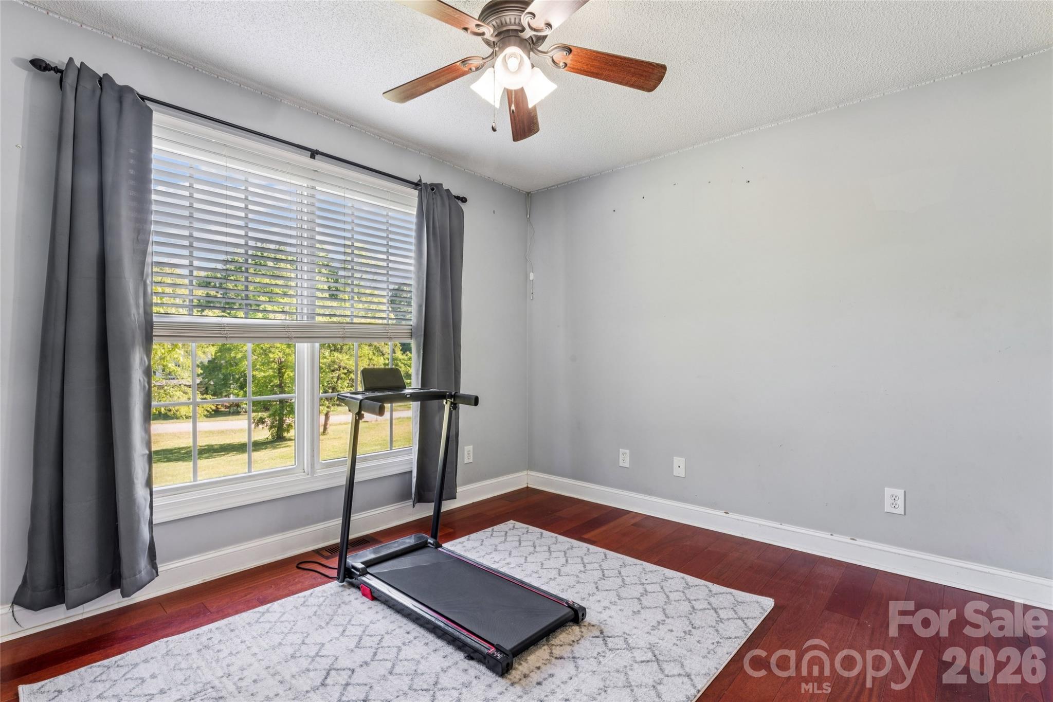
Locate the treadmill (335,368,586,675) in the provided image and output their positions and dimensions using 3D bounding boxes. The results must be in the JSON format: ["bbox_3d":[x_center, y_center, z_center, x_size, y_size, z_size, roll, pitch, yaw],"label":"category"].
[{"bbox_3d":[-0.320,0.588,2.107,1.100,1.040,0.610,0,0,41],"label":"treadmill"}]

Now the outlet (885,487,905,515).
[{"bbox_3d":[1.864,0.764,2.370,0.080,0.125,0.010,0,0,40],"label":"outlet"}]

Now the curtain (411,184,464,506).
[{"bbox_3d":[-0.580,-0.055,3.125,0.130,2.140,0.370,0,0,43],"label":"curtain"}]

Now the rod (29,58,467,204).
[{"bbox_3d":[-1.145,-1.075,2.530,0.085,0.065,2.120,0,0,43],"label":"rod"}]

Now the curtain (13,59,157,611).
[{"bbox_3d":[-1.750,-0.070,1.880,0.130,2.110,0.420,0,0,43],"label":"curtain"}]

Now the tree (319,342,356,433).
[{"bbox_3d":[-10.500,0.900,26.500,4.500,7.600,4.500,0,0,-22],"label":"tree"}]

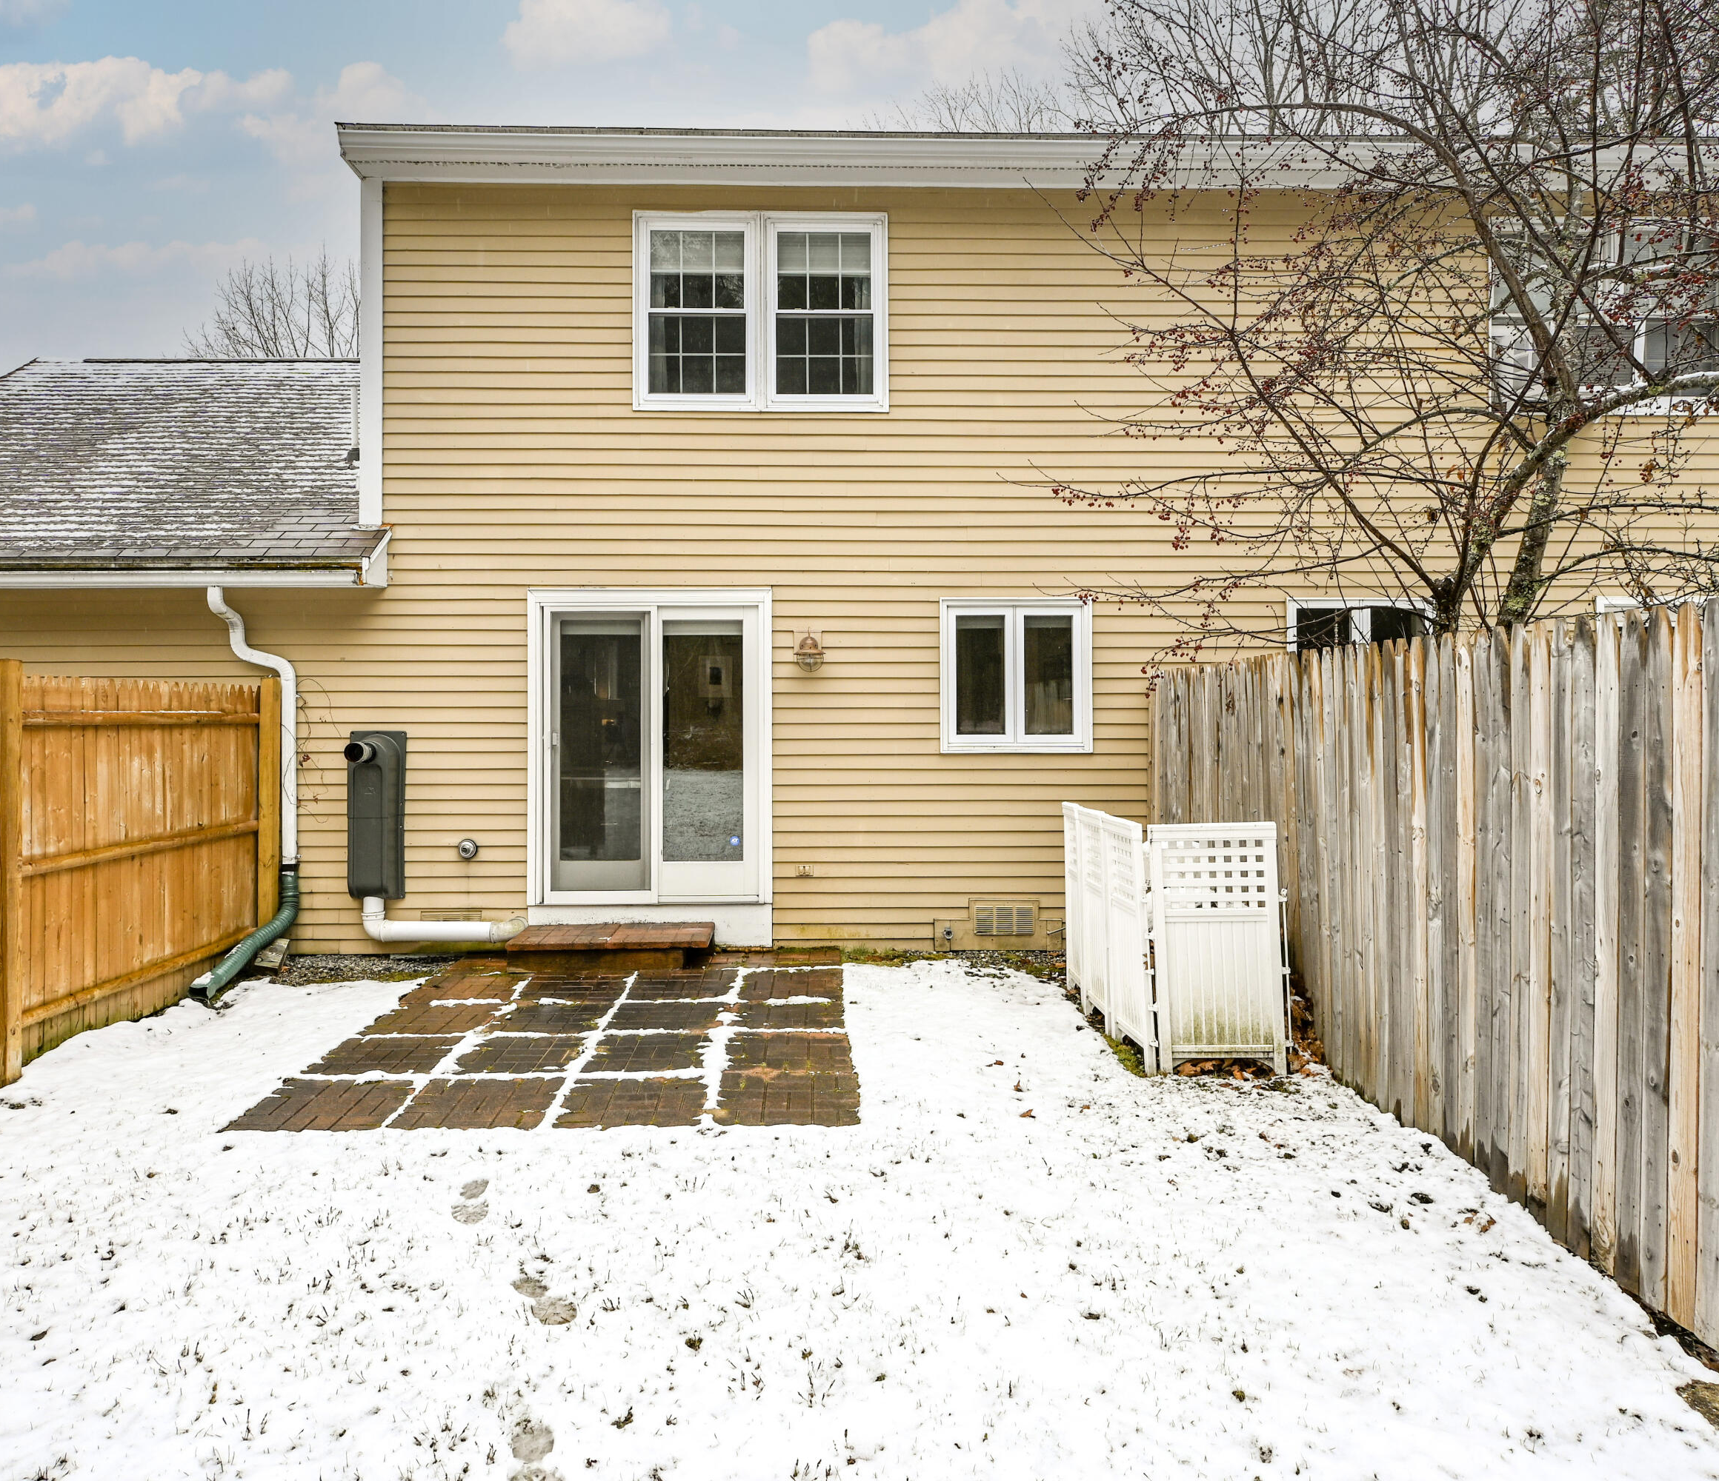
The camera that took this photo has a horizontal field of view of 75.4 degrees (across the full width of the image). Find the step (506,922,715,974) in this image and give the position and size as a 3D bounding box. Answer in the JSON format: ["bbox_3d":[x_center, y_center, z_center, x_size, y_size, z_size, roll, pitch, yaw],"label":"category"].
[{"bbox_3d":[-1.573,1.345,7.170,1.225,0.200,0.600,0,0,-5],"label":"step"}]

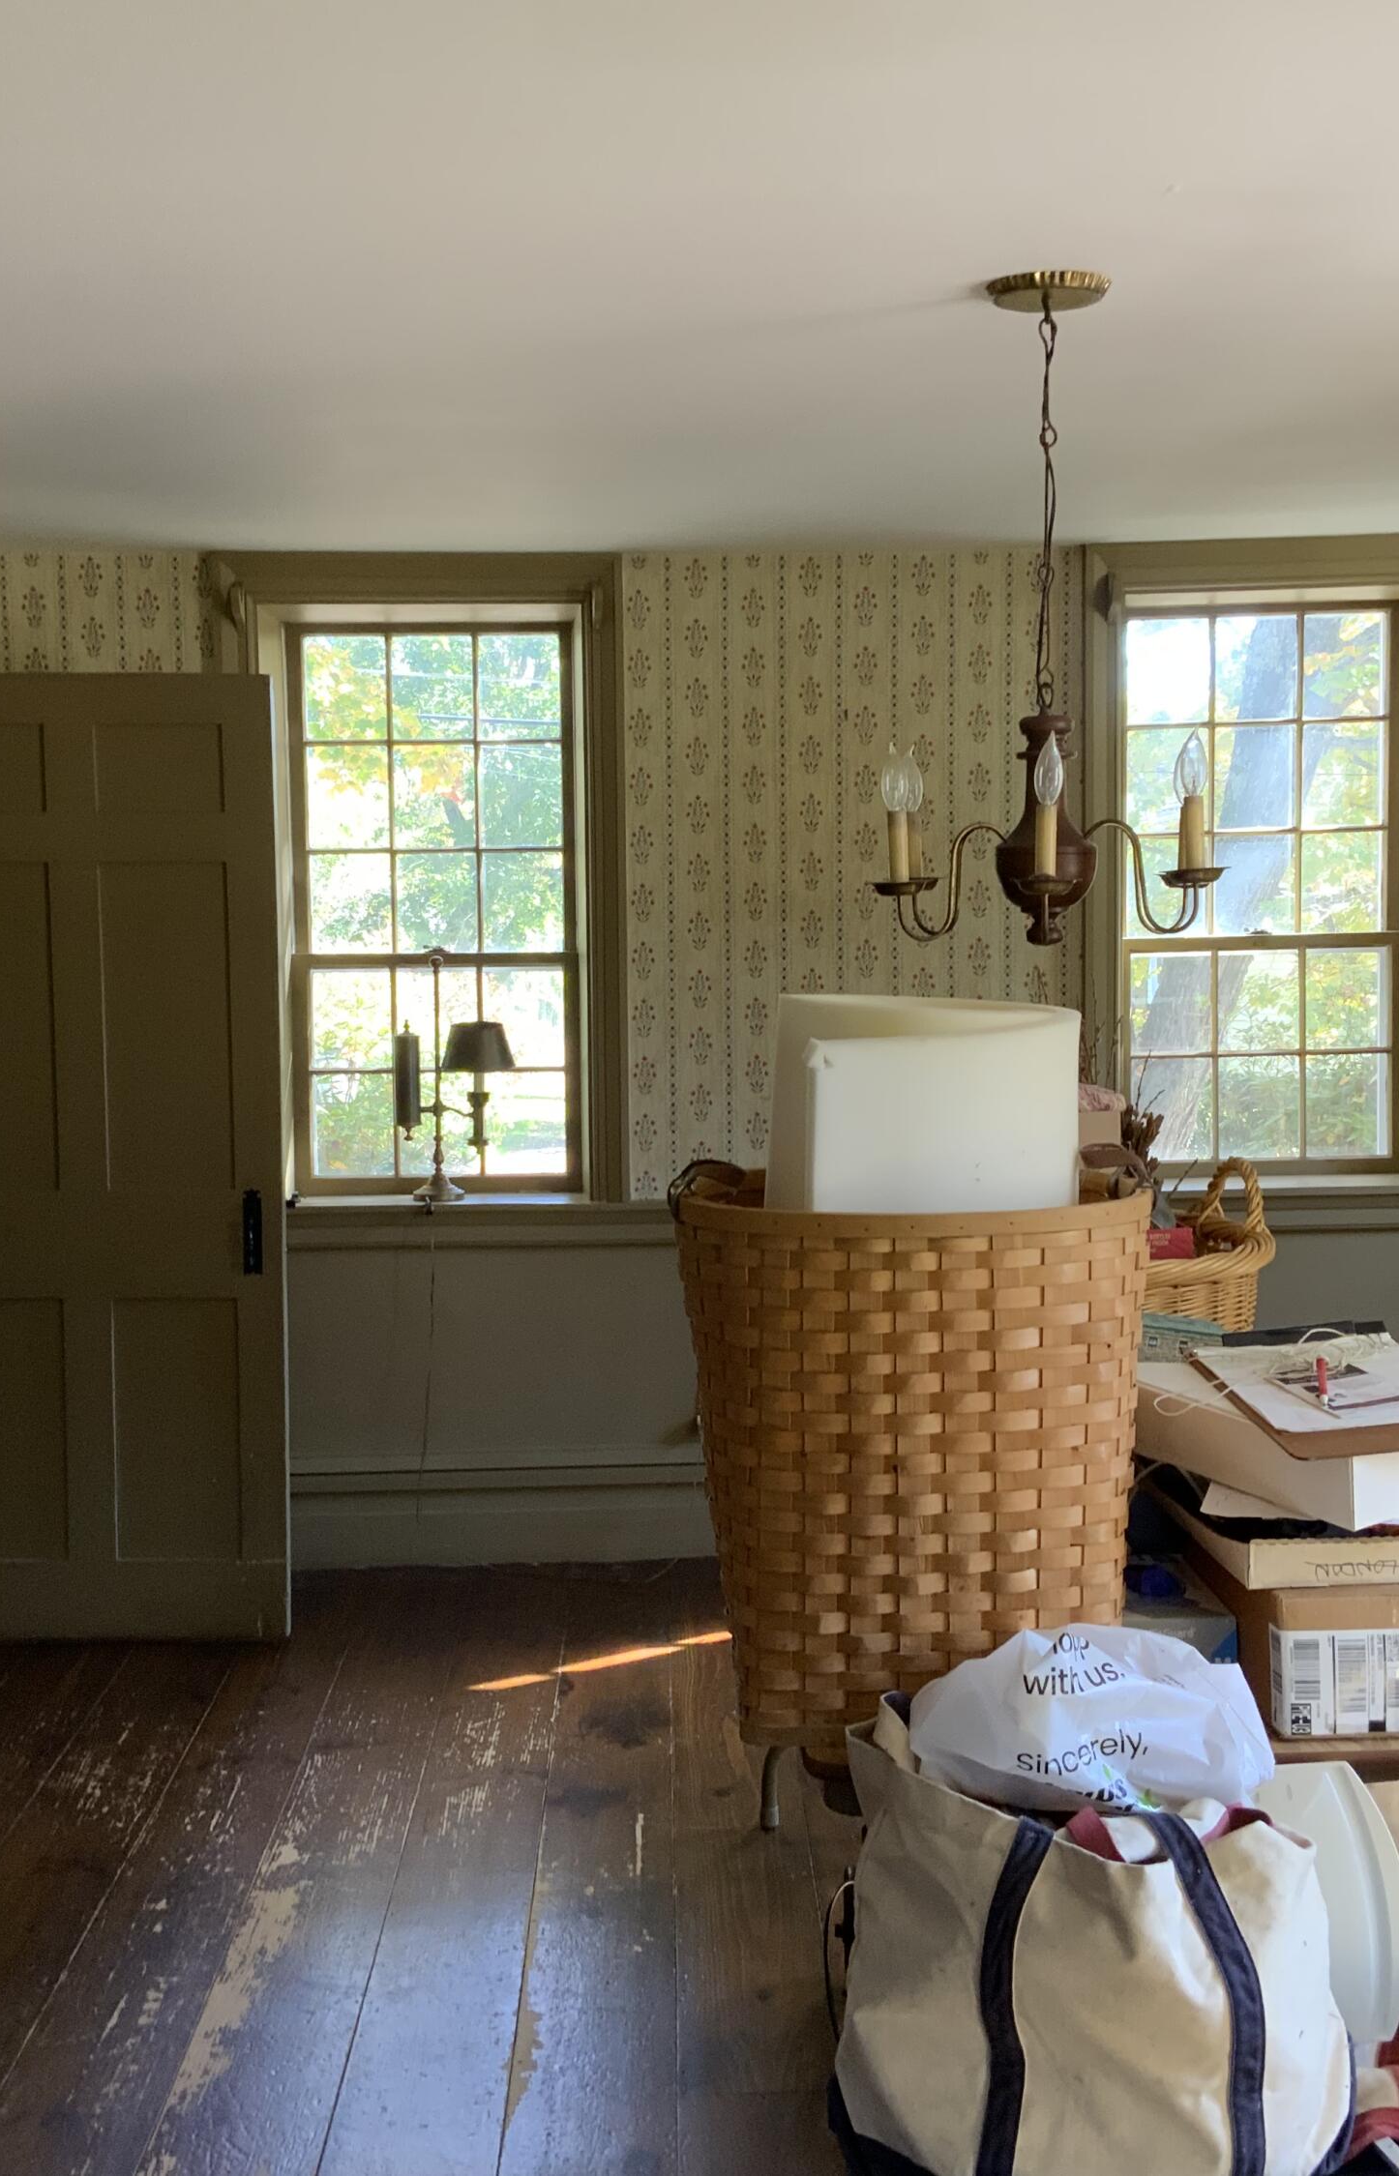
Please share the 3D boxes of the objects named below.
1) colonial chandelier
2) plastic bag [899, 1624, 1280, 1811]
[{"bbox_3d":[0.418,-0.564,2.915,0.430,0.790,0.450,-1,5,-1],"label":"colonial chandelier"},{"bbox_3d":[0.332,0.551,2.103,0.310,0.180,0.240,-1,5,-1],"label":"plastic bag"}]

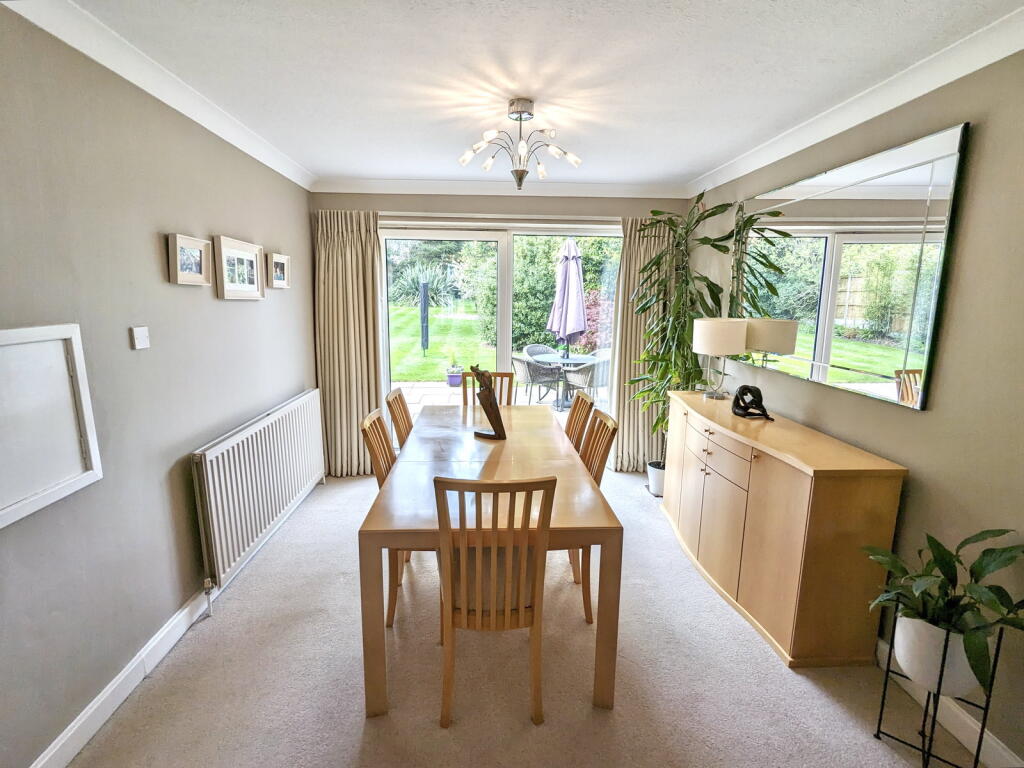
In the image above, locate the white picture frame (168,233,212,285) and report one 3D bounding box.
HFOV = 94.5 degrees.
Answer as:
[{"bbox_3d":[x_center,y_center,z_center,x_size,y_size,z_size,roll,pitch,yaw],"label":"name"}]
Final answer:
[{"bbox_3d":[-1.512,-0.575,2.228,0.045,0.217,0.265,0,10,-4],"label":"white picture frame"}]

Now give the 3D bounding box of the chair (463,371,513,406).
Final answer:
[{"bbox_3d":[-0.167,0.453,3.403,0.442,0.991,0.530,0,10,-4],"label":"chair"}]

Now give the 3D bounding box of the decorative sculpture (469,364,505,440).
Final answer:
[{"bbox_3d":[-0.135,0.100,2.720,0.200,0.429,0.109,0,10,-4],"label":"decorative sculpture"}]

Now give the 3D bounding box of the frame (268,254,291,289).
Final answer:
[{"bbox_3d":[-1.537,-0.745,3.140,0.033,0.217,0.265,0,10,-4],"label":"frame"}]

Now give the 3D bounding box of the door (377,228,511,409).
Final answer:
[{"bbox_3d":[-0.604,-0.296,4.227,1.126,2.079,0.070,0,10,-4],"label":"door"}]

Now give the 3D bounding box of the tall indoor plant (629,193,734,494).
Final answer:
[{"bbox_3d":[1.177,-0.241,3.573,0.620,2.260,0.660,0,10,-4],"label":"tall indoor plant"}]

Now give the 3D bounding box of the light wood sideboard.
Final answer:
[{"bbox_3d":[1.280,0.626,2.678,0.460,0.876,1.550,0,10,-4],"label":"light wood sideboard"}]

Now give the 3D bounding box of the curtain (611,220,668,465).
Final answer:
[{"bbox_3d":[1.122,-0.289,4.059,0.500,2.170,0.130,0,10,-4],"label":"curtain"}]

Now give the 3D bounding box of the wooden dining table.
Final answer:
[{"bbox_3d":[-0.129,0.695,2.639,0.920,0.730,1.920,0,10,-4],"label":"wooden dining table"}]

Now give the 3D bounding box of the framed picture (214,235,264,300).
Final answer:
[{"bbox_3d":[-1.540,-0.646,2.690,0.047,0.321,0.465,0,10,-4],"label":"framed picture"}]

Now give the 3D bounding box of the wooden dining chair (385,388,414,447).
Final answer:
[{"bbox_3d":[-0.460,0.529,2.863,0.520,0.970,0.440,0,10,-4],"label":"wooden dining chair"}]

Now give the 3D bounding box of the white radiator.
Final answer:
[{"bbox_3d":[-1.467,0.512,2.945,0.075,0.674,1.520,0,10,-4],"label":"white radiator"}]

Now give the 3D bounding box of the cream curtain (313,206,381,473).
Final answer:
[{"bbox_3d":[-1.344,-0.295,3.994,0.519,2.211,0.140,0,10,-4],"label":"cream curtain"}]

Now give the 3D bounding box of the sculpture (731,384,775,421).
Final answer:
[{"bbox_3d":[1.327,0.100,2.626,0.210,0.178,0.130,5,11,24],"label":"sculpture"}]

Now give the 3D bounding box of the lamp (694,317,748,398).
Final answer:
[{"bbox_3d":[1.393,-0.164,3.204,0.340,0.540,0.340,0,10,-4],"label":"lamp"}]

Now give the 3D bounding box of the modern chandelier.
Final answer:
[{"bbox_3d":[0.042,-1.138,2.272,0.585,0.398,0.577,0,10,-4],"label":"modern chandelier"}]

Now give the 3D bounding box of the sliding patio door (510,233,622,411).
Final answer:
[{"bbox_3d":[0.490,-0.291,4.296,1.079,2.095,0.070,0,10,-4],"label":"sliding patio door"}]

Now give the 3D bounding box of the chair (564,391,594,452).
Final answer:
[{"bbox_3d":[0.180,0.545,2.804,0.520,0.970,0.440,0,10,-4],"label":"chair"}]

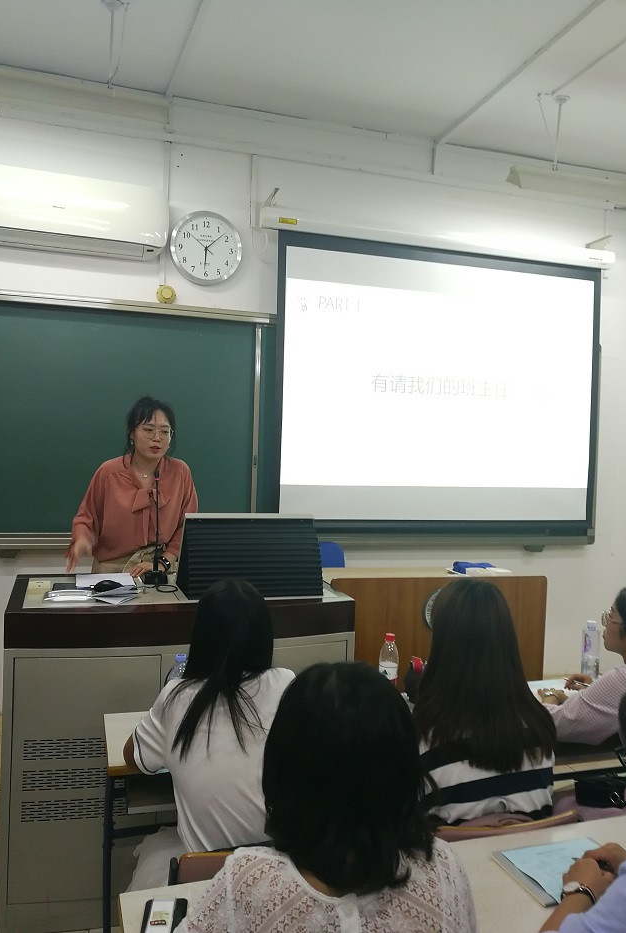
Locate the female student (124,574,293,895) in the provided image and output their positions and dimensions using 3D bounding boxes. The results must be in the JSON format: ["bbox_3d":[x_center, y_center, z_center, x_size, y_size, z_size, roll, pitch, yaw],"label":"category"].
[{"bbox_3d":[-0.226,0.865,1.650,0.430,1.210,0.580,1,1,-17],"label":"female student"}]

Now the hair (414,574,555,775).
[{"bbox_3d":[0.415,0.489,1.760,0.310,0.410,0.270,1,1,-17],"label":"hair"}]

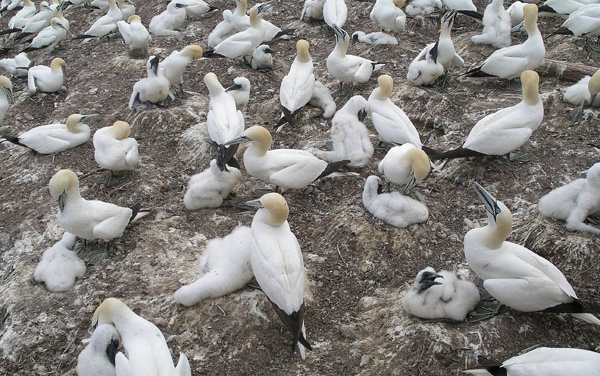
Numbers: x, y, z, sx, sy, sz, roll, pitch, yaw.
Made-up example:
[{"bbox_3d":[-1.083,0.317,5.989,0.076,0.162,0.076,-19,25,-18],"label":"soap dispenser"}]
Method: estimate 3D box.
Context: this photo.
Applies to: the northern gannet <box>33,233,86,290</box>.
[{"bbox_3d":[-1.082,0.327,2.898,0.230,0.220,0.330,2,31,10],"label":"northern gannet"}]

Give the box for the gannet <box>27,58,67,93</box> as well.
[{"bbox_3d":[-1.982,-0.887,4.950,0.460,0.290,0.250,18,31,36],"label":"gannet"}]

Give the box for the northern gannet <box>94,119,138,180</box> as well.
[{"bbox_3d":[-1.090,-0.250,3.830,0.220,0.370,0.420,9,27,22],"label":"northern gannet"}]

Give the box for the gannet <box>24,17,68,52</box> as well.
[{"bbox_3d":[-2.535,-1.515,6.350,0.480,0.350,0.190,-6,25,-9],"label":"gannet"}]

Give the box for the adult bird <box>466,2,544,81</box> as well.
[{"bbox_3d":[1.408,-0.984,4.420,0.640,0.500,0.220,-11,26,-18],"label":"adult bird"}]

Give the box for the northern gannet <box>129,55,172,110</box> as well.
[{"bbox_3d":[-0.962,-0.690,4.067,0.260,0.340,0.270,-6,31,-10],"label":"northern gannet"}]

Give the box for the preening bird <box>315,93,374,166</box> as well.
[{"bbox_3d":[0.241,-0.307,3.560,0.280,0.360,0.280,0,25,5],"label":"preening bird"}]

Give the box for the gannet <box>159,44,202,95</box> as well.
[{"bbox_3d":[-0.804,-0.795,4.228,0.520,0.360,0.220,23,37,34],"label":"gannet"}]

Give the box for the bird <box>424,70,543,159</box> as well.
[{"bbox_3d":[0.999,-0.385,3.420,0.690,0.460,0.230,-13,27,-23],"label":"bird"}]

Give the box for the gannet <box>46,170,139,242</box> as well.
[{"bbox_3d":[-0.788,0.082,2.707,0.500,0.380,0.220,-21,36,-32],"label":"gannet"}]

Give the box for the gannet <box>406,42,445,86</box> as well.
[{"bbox_3d":[0.870,-0.865,4.450,0.270,0.290,0.200,15,30,31],"label":"gannet"}]

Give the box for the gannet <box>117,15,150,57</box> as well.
[{"bbox_3d":[-1.422,-1.302,5.489,0.260,0.380,0.440,-7,30,-4],"label":"gannet"}]

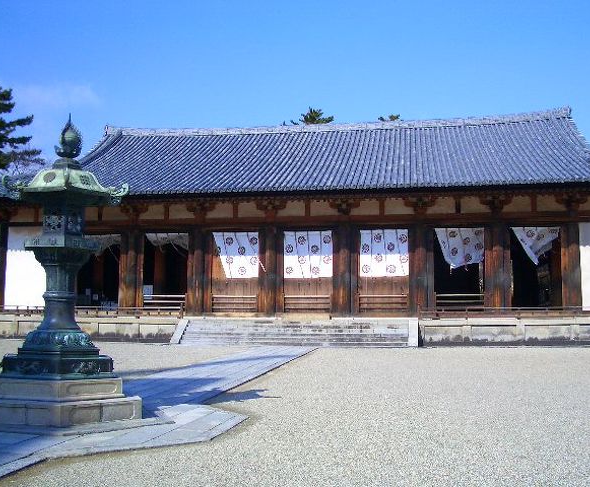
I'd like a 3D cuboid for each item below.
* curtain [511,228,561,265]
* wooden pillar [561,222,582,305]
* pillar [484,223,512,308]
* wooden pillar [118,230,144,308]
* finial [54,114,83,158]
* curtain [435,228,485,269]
[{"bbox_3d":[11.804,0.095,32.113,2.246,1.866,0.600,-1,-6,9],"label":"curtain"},{"bbox_3d":[13.195,1.108,31.383,0.885,4.258,0.600,-1,-6,9],"label":"wooden pillar"},{"bbox_3d":[10.100,1.166,32.607,1.240,4.530,0.800,0,-6,8],"label":"pillar"},{"bbox_3d":[-8.628,1.438,34.726,1.362,4.393,0.600,-1,-6,9],"label":"wooden pillar"},{"bbox_3d":[-3.460,-1.645,10.100,0.400,0.690,0.390,-1,-6,7],"label":"finial"},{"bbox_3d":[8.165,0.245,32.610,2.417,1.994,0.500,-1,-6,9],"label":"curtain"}]

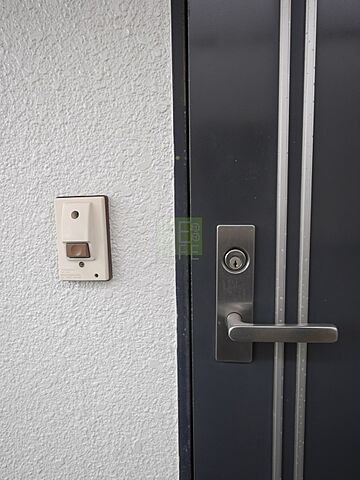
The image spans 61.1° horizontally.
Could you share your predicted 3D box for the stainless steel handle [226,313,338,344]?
[{"bbox_3d":[0.126,0.112,0.392,0.128,0.021,0.051,-1,5,7],"label":"stainless steel handle"}]

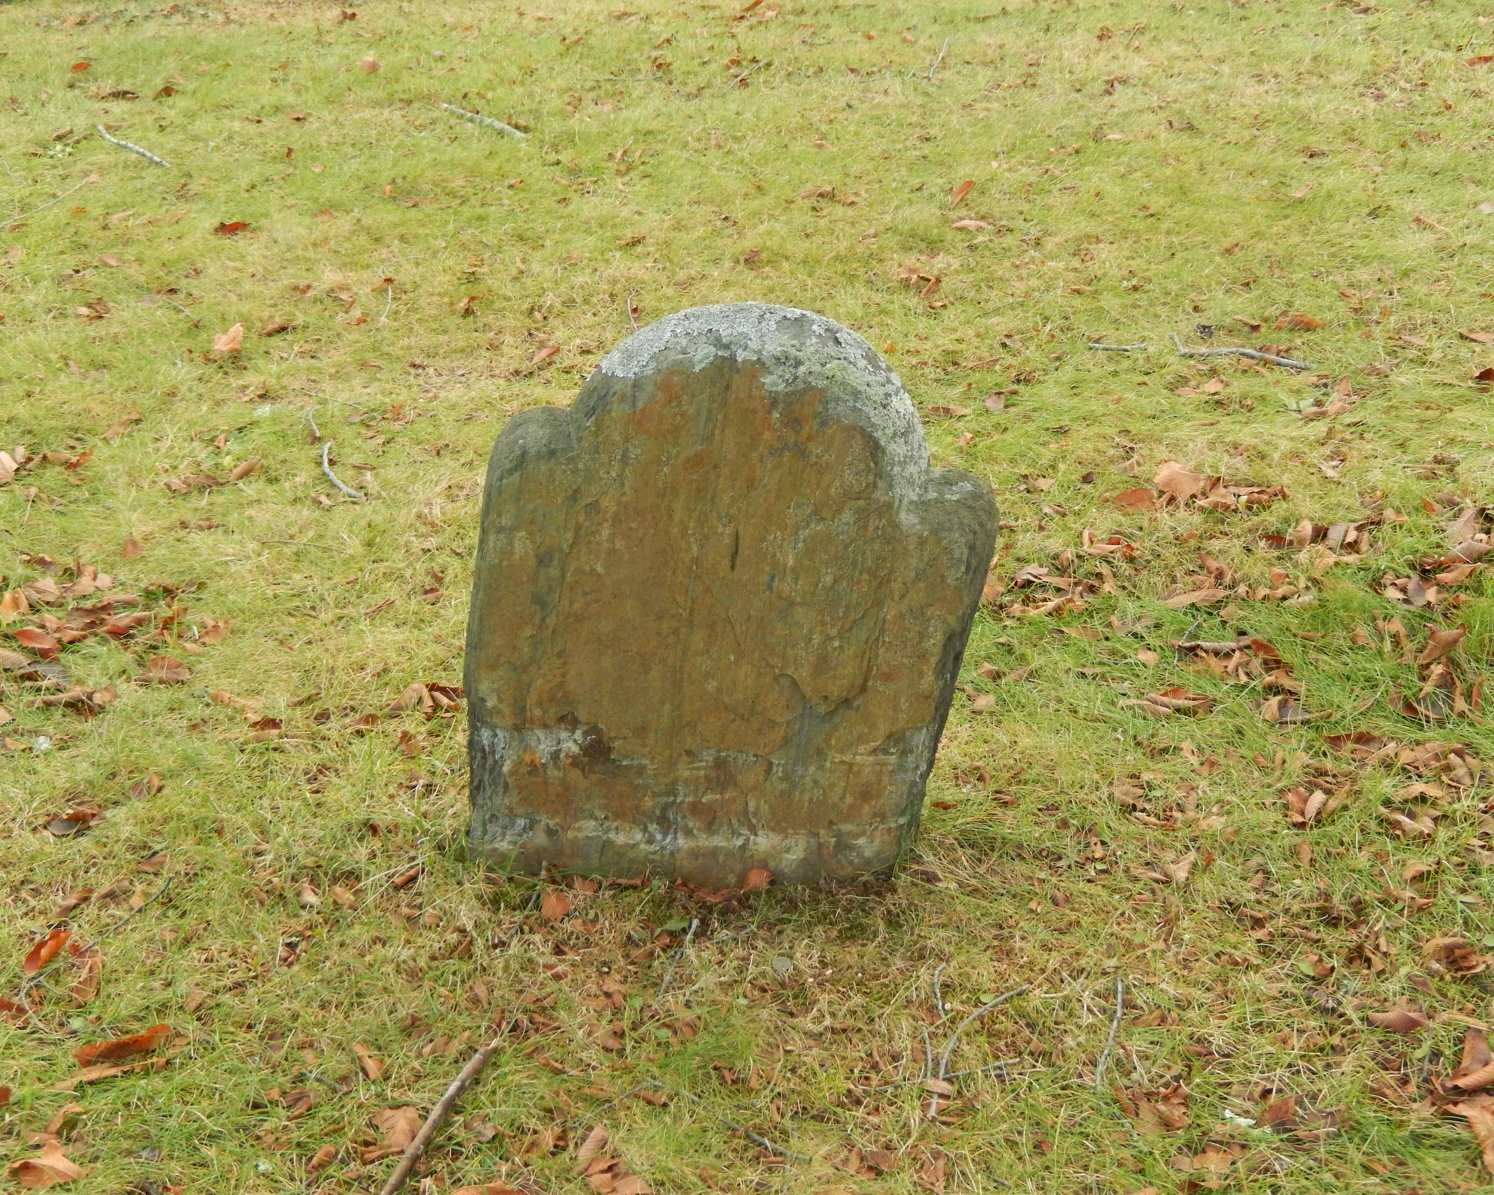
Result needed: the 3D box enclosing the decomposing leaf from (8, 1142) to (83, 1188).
[{"bbox_3d":[-0.640,0.518,2.144,0.056,0.025,0.032,2,28,0],"label":"decomposing leaf"}]

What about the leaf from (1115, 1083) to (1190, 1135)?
[{"bbox_3d":[0.389,0.491,2.255,0.065,0.030,0.041,2,28,0],"label":"leaf"}]

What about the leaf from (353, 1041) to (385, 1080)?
[{"bbox_3d":[-0.388,0.475,2.409,0.028,0.022,0.056,-12,29,-22],"label":"leaf"}]

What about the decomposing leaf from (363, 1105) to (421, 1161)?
[{"bbox_3d":[-0.349,0.526,2.307,0.056,0.024,0.072,-1,27,-3],"label":"decomposing leaf"}]

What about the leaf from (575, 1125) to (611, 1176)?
[{"bbox_3d":[-0.144,0.516,2.188,0.022,0.018,0.039,14,30,22],"label":"leaf"}]

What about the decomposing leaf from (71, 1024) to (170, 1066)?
[{"bbox_3d":[-0.612,0.438,2.297,0.090,0.025,0.028,-4,29,-11],"label":"decomposing leaf"}]

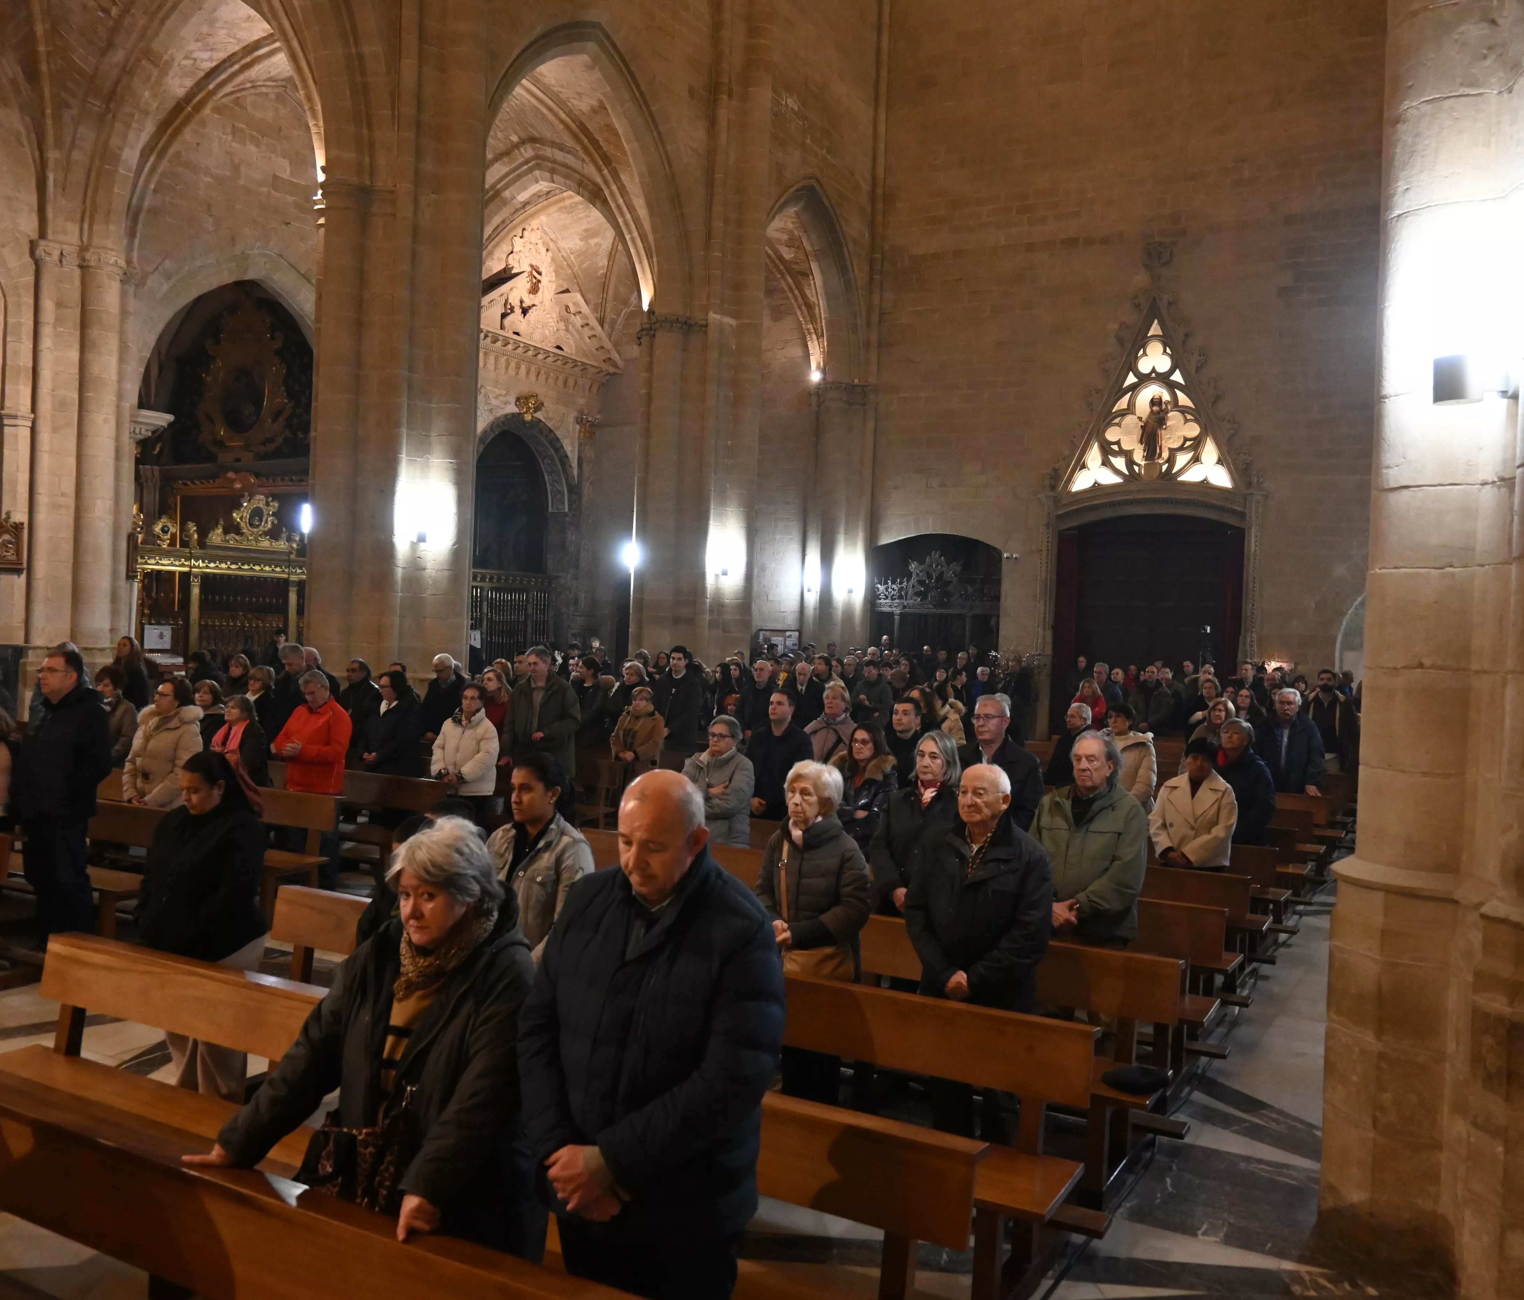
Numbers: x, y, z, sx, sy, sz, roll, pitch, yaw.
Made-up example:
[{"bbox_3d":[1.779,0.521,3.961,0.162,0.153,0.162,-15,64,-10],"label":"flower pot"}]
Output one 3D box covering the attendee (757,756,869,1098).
[{"bbox_3d":[0.181,1.182,4.882,0.460,1.543,0.330,2,1,29],"label":"attendee"}]

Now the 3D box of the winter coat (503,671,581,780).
[{"bbox_3d":[-1.832,0.619,10.820,0.580,0.870,0.380,2,1,15],"label":"winter coat"}]

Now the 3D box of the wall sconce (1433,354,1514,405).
[{"bbox_3d":[2.268,-0.855,4.130,0.245,0.150,0.140,2,1,18],"label":"wall sconce"}]

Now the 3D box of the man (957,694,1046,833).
[{"bbox_3d":[1.290,1.147,7.032,0.530,1.770,0.340,2,1,25],"label":"man"}]

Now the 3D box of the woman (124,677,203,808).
[{"bbox_3d":[-3.791,0.965,8.221,0.480,1.604,0.350,2,1,30],"label":"woman"}]

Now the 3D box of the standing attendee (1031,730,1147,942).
[{"bbox_3d":[1.370,1.171,5.468,0.535,1.663,0.376,2,1,30],"label":"standing attendee"}]

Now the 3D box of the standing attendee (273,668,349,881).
[{"bbox_3d":[-3.308,0.981,9.584,0.544,1.673,0.416,2,1,30],"label":"standing attendee"}]

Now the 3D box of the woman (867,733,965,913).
[{"bbox_3d":[0.681,1.188,5.964,0.480,1.623,0.360,2,1,27],"label":"woman"}]

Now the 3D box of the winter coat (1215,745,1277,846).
[{"bbox_3d":[3.105,1.075,8.463,0.500,0.850,0.360,2,1,27],"label":"winter coat"}]

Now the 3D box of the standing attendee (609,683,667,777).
[{"bbox_3d":[-1.183,1.102,12.430,0.525,1.525,0.376,2,1,26],"label":"standing attendee"}]

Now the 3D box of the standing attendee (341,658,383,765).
[{"bbox_3d":[-3.831,0.926,12.370,0.500,1.679,0.360,2,1,27],"label":"standing attendee"}]

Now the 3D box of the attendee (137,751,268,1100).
[{"bbox_3d":[-2.223,1.164,5.161,0.460,1.550,0.370,2,1,28],"label":"attendee"}]

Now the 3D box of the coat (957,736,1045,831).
[{"bbox_3d":[1.233,0.901,6.896,0.540,0.850,0.360,2,1,27],"label":"coat"}]

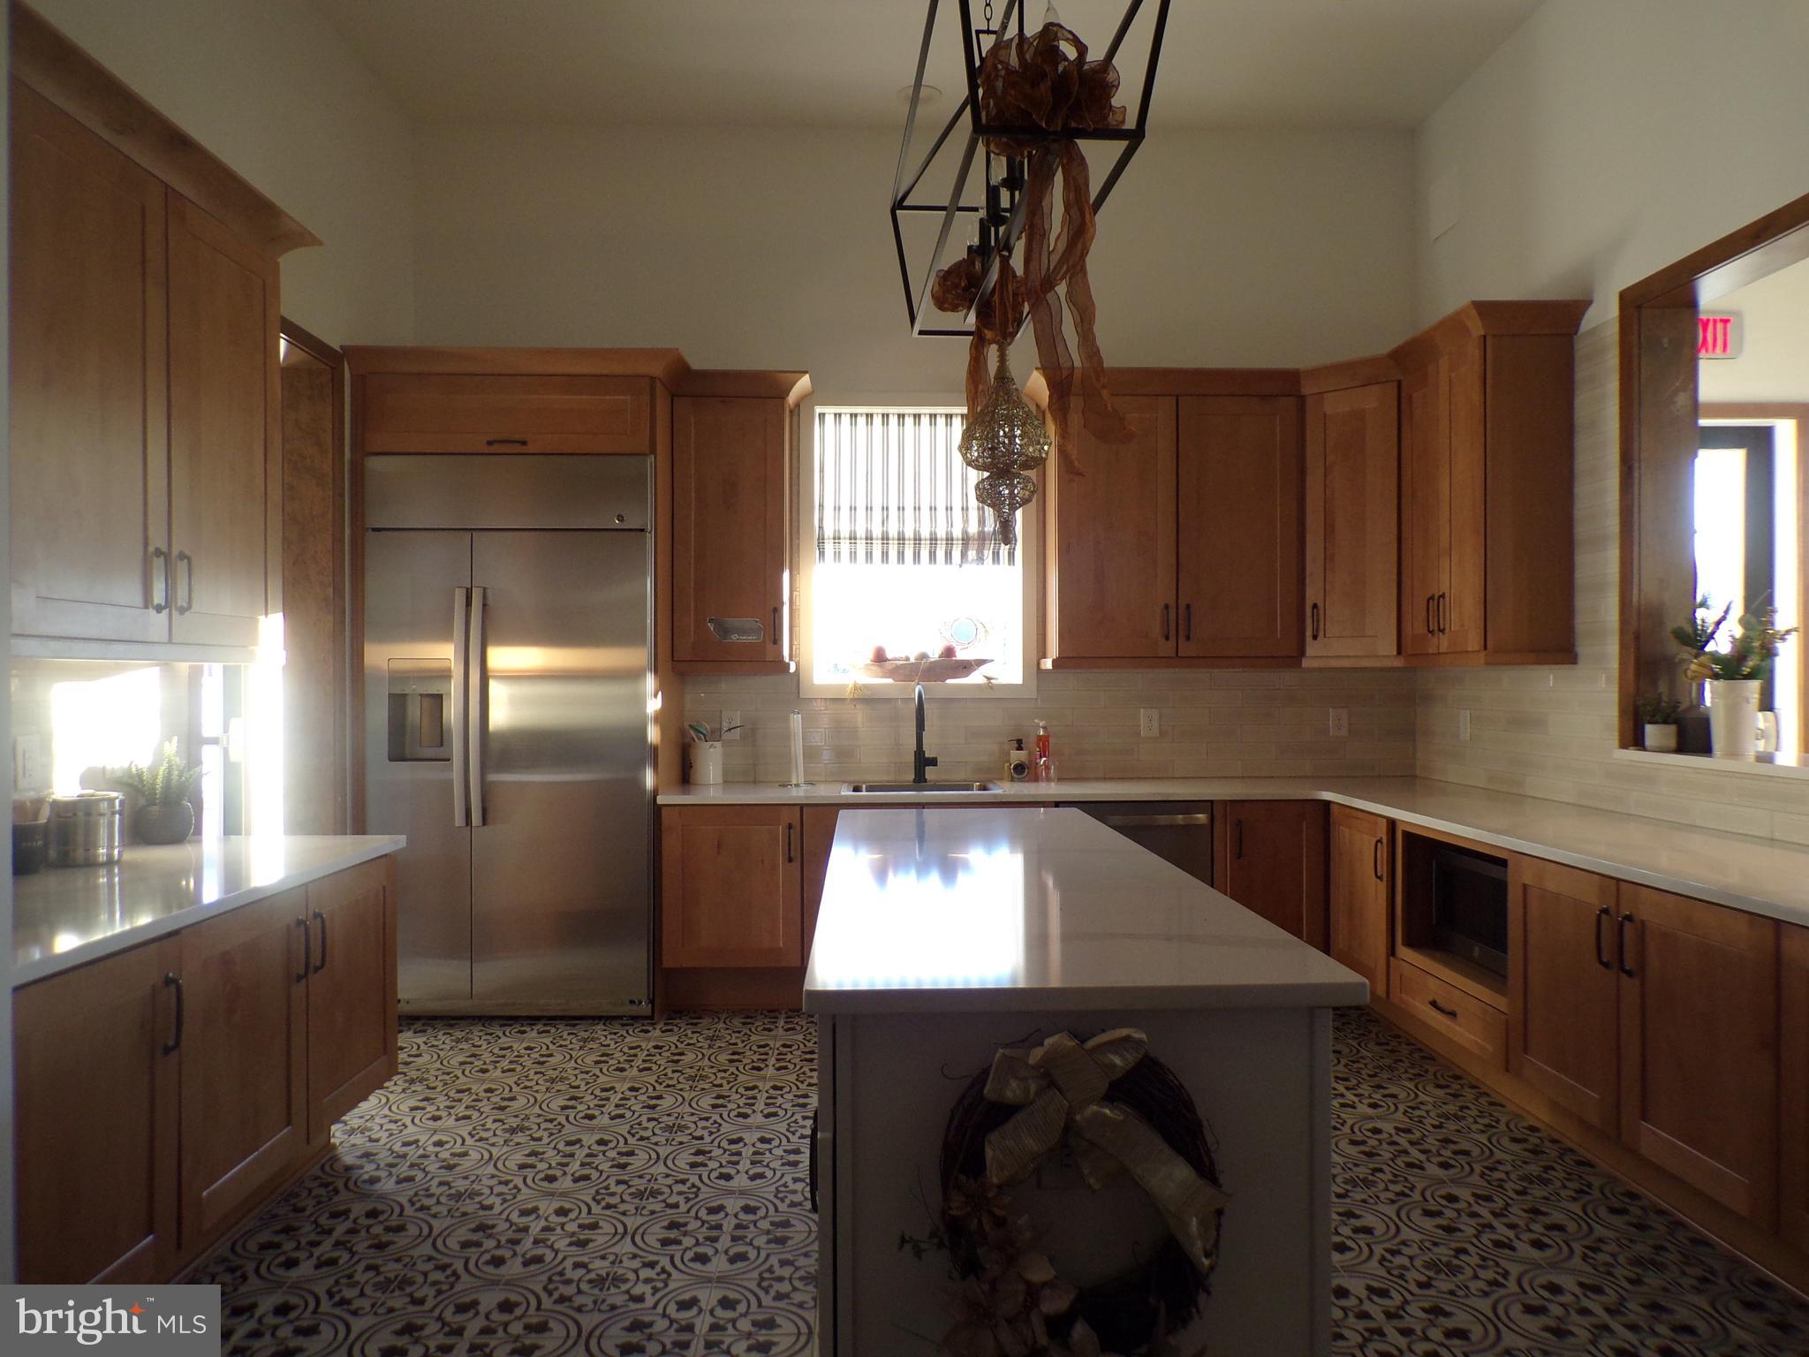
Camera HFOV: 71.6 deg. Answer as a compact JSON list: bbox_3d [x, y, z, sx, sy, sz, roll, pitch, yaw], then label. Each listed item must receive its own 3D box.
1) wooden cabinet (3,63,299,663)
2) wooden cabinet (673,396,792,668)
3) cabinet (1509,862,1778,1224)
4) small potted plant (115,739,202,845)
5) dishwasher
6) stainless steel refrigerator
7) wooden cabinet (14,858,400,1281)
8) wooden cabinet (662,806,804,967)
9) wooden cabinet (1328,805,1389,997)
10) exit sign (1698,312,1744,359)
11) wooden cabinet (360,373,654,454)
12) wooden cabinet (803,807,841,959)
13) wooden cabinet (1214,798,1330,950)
[{"bbox_3d":[-1.888,-0.608,2.945,0.324,1.120,1.090,0,0,-1],"label":"wooden cabinet"},{"bbox_3d":[-0.716,-0.606,5.305,0.478,1.107,0.310,0,0,-1],"label":"wooden cabinet"},{"bbox_3d":[1.977,0.785,2.944,0.615,0.625,1.013,0,0,-2],"label":"cabinet"},{"bbox_3d":[-1.943,0.295,3.271,0.197,0.267,0.186,0,0,-2],"label":"small potted plant"},{"bbox_3d":[0.889,0.844,5.152,0.610,0.738,0.600,0,0,-1],"label":"dishwasher"},{"bbox_3d":[-1.486,0.220,4.988,1.077,2.114,0.655,0,0,-2],"label":"stainless steel refrigerator"},{"bbox_3d":[-1.672,0.797,2.637,0.600,0.648,1.618,0,0,-2],"label":"wooden cabinet"},{"bbox_3d":[-0.653,0.784,4.998,0.528,0.610,0.605,0,0,-2],"label":"wooden cabinet"},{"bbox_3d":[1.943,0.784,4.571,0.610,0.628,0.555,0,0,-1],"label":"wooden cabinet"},{"bbox_3d":[3.528,-1.506,5.525,0.292,0.198,0.055,0,0,-2],"label":"exit sign"},{"bbox_3d":[-1.514,-1.005,5.093,1.095,0.304,0.625,0,0,-1],"label":"wooden cabinet"},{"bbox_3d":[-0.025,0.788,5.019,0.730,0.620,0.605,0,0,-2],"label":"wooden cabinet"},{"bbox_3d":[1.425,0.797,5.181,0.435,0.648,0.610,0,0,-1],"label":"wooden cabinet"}]

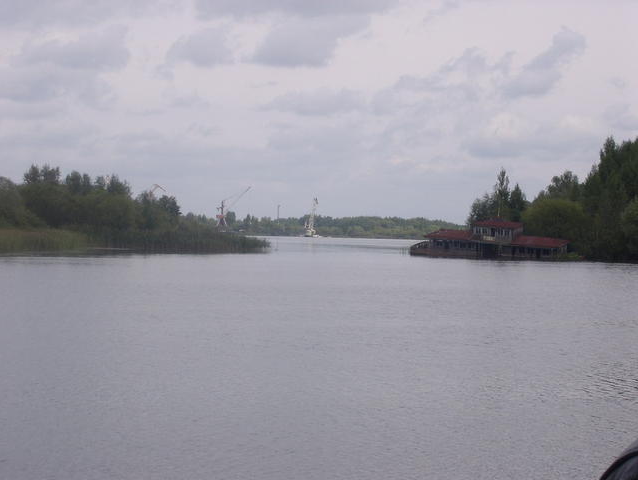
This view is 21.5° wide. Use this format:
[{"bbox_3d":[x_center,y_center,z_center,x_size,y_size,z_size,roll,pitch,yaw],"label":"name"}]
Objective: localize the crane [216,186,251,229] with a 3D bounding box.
[{"bbox_3d":[-78.770,-28.740,1550.000,34.000,41.000,10.500,1,0,6],"label":"crane"}]

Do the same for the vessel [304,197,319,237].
[{"bbox_3d":[-6.240,-19.550,1400.000,14.000,33.500,20.000,1,0,-41],"label":"vessel"}]

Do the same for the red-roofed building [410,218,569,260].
[{"bbox_3d":[35.970,-0.210,355.000,33.000,8.700,9.000,2,0,22],"label":"red-roofed building"}]

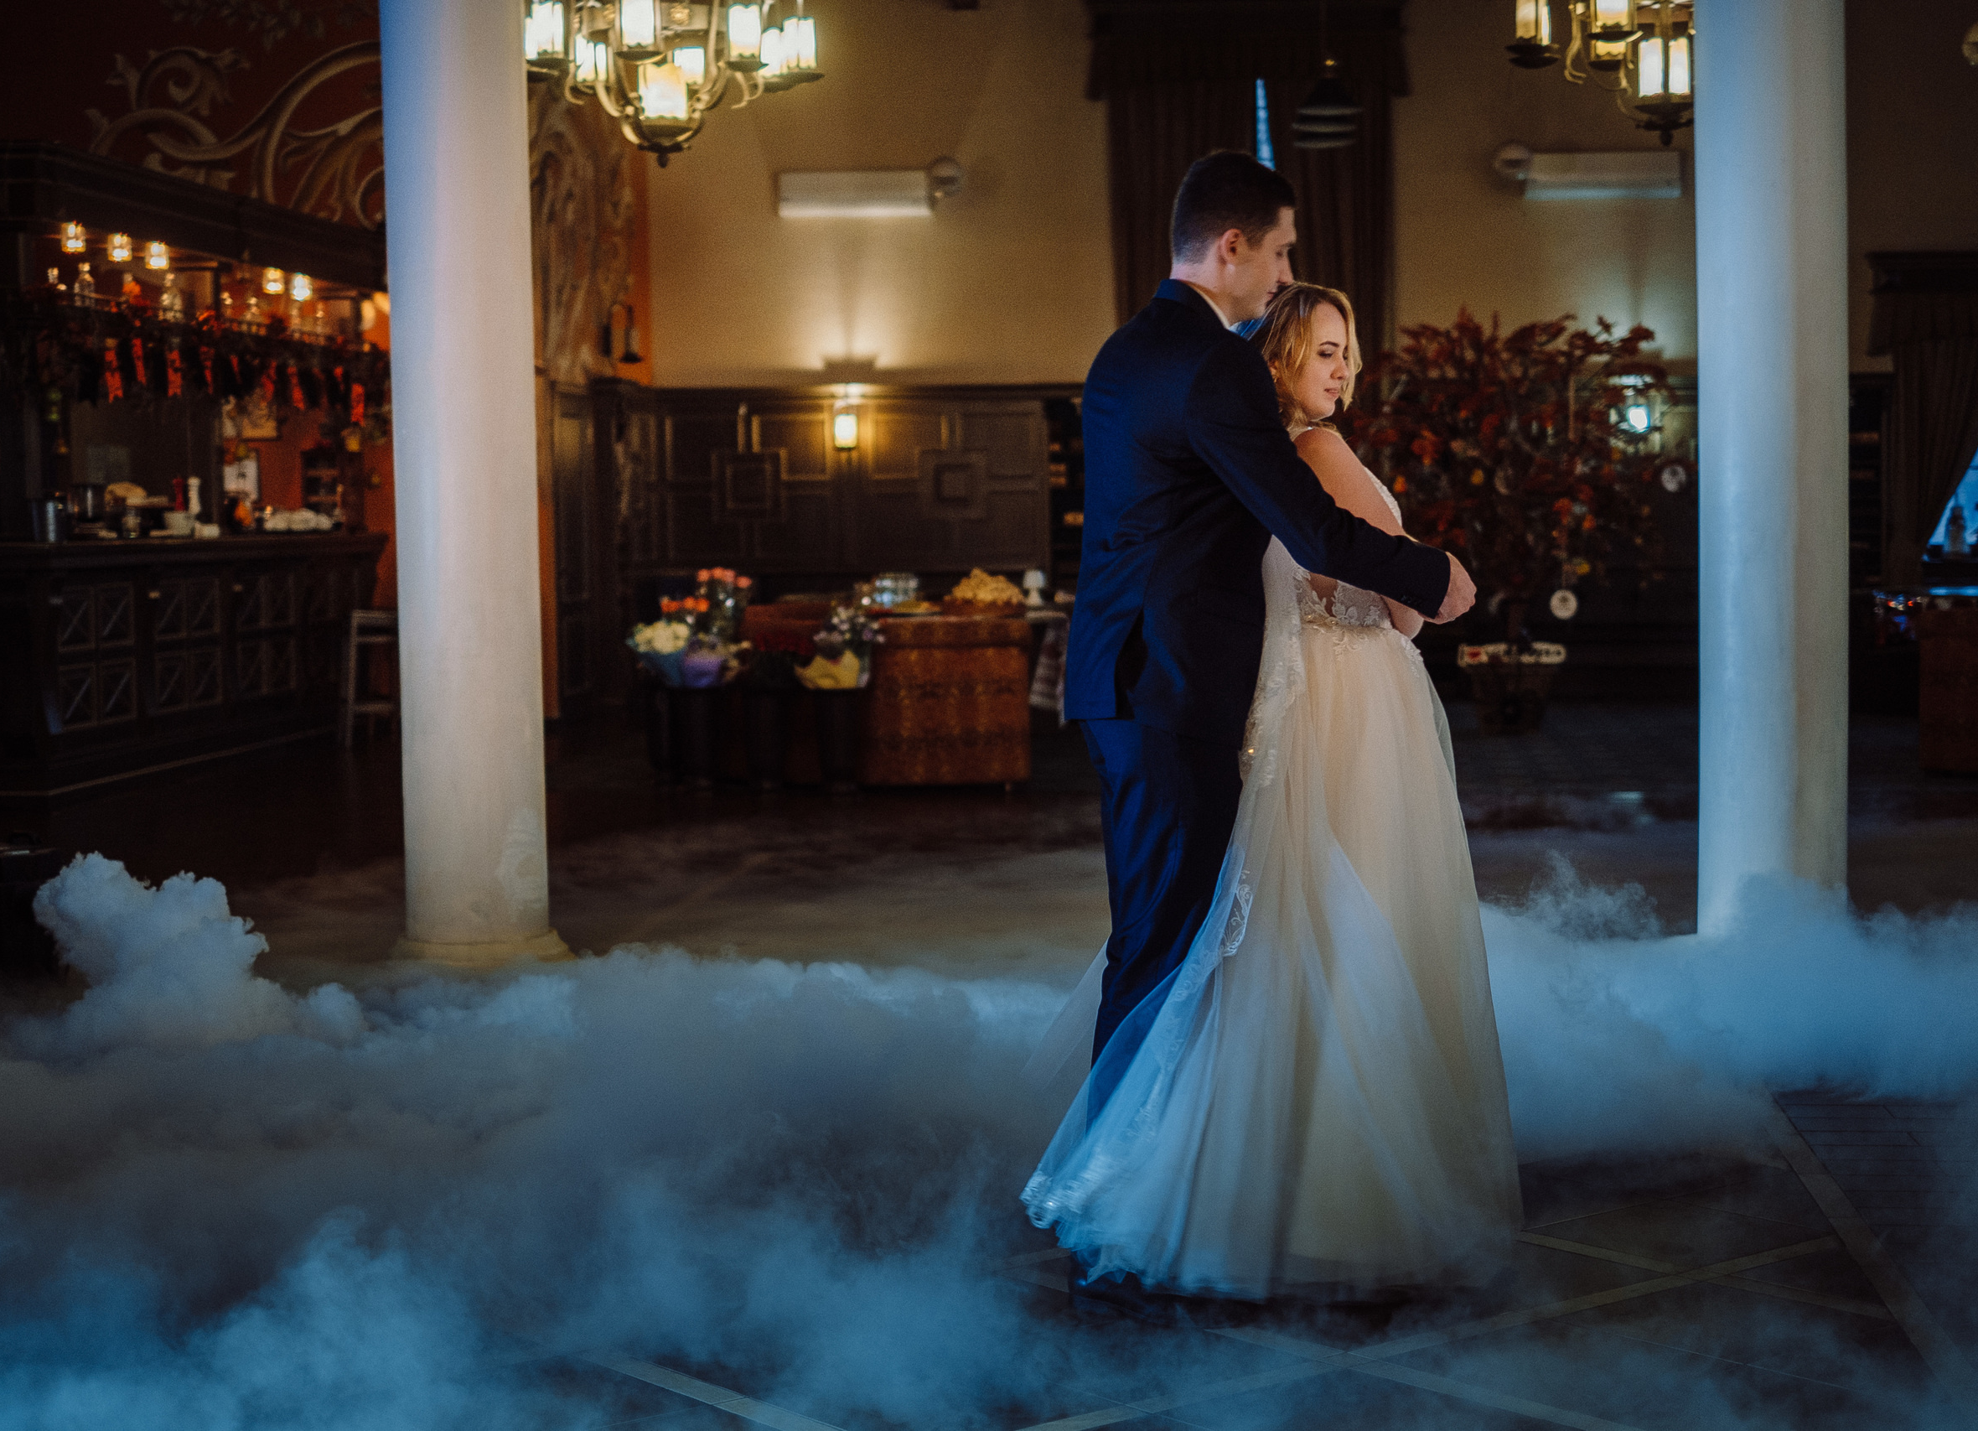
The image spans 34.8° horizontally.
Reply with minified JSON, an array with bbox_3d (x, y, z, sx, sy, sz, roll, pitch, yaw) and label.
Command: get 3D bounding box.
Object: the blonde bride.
[{"bbox_3d":[0.469,0.092,5.250,0.780,1.635,0.740,-2,4,-18],"label":"blonde bride"}]

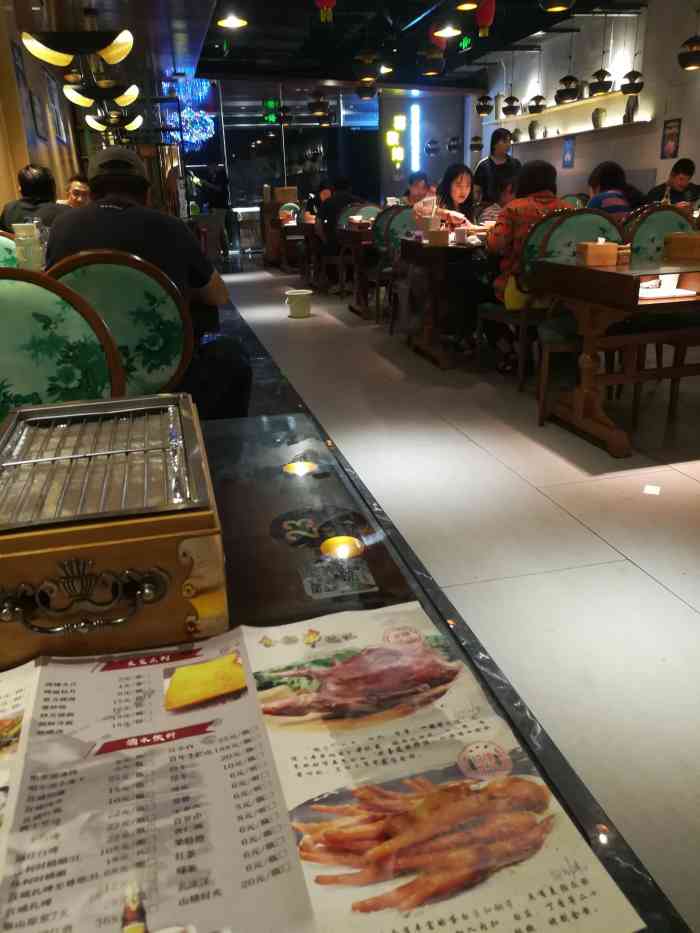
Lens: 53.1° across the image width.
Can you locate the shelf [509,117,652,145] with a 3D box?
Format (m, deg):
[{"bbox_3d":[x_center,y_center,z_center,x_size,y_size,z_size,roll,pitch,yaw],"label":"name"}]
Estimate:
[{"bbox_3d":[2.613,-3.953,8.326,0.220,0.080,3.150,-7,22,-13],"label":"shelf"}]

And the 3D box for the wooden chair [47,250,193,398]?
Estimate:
[{"bbox_3d":[-0.683,-0.179,2.150,0.460,0.970,0.540,-7,22,-13],"label":"wooden chair"}]

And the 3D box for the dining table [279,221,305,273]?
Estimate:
[{"bbox_3d":[-0.420,-3.274,10.398,1.200,0.770,0.800,-7,22,-13],"label":"dining table"}]

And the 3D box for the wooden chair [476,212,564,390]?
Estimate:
[{"bbox_3d":[1.079,-0.995,4.133,0.500,0.970,0.560,-11,23,-22],"label":"wooden chair"}]

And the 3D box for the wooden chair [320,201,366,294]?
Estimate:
[{"bbox_3d":[-0.032,-2.529,8.171,0.500,0.970,0.550,-9,22,-18],"label":"wooden chair"}]

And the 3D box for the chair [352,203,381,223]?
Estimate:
[{"bbox_3d":[0.284,-2.236,7.398,0.470,0.980,0.540,-7,22,-13],"label":"chair"}]

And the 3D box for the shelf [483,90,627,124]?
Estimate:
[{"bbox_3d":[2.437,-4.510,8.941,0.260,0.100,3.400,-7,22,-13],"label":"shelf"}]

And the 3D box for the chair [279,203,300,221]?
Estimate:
[{"bbox_3d":[-0.810,-3.292,10.230,0.470,0.980,0.540,-7,22,-13],"label":"chair"}]

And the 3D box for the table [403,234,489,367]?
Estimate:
[{"bbox_3d":[1.082,-1.227,5.018,1.250,0.760,0.800,-7,22,-13],"label":"table"}]

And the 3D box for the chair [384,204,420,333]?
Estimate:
[{"bbox_3d":[0.607,-1.492,5.449,0.500,0.970,0.550,-7,22,-13],"label":"chair"}]

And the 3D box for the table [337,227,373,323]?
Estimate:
[{"bbox_3d":[0.581,-1.946,6.926,1.250,0.760,0.800,-7,22,-13],"label":"table"}]

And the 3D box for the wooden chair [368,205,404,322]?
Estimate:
[{"bbox_3d":[0.356,-1.818,6.306,0.470,0.980,0.540,-7,22,-13],"label":"wooden chair"}]

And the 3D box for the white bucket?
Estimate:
[{"bbox_3d":[-0.498,-1.559,6.734,0.260,0.235,0.260,-2,21,1],"label":"white bucket"}]

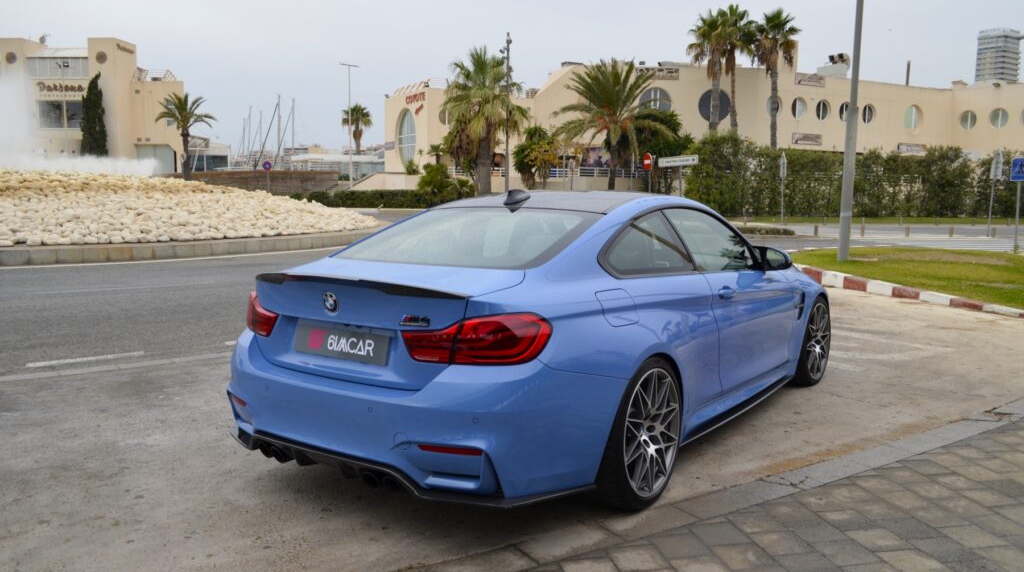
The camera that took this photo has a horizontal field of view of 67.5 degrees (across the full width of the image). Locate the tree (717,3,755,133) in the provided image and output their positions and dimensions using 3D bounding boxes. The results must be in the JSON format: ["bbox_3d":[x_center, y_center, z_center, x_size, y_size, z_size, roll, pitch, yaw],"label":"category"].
[{"bbox_3d":[16.110,-12.700,55.000,2.870,14.360,2.870,1,6,0],"label":"tree"}]

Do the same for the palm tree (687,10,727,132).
[{"bbox_3d":[13.590,-12.110,53.000,2.900,13.570,2.900,1,6,0],"label":"palm tree"}]

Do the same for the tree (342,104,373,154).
[{"bbox_3d":[-16.530,-14.680,82.000,3.320,9.500,3.320,1,6,0],"label":"tree"}]

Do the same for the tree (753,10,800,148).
[{"bbox_3d":[18.500,-12.400,54.000,3.380,13.960,3.380,1,6,0],"label":"tree"}]

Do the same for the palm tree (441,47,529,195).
[{"bbox_3d":[-1.520,-8.370,41.000,4.710,8.630,4.710,1,6,0],"label":"palm tree"}]

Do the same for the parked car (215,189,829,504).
[{"bbox_3d":[0.603,0.101,4.785,1.920,1.383,4.670,5,8,35],"label":"parked car"}]

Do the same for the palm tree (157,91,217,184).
[{"bbox_3d":[-23.080,-9.840,54.000,4.230,7.300,4.230,1,6,0],"label":"palm tree"}]

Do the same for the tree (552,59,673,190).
[{"bbox_3d":[5.580,-8.430,43.000,6.730,8.340,6.730,1,6,0],"label":"tree"}]

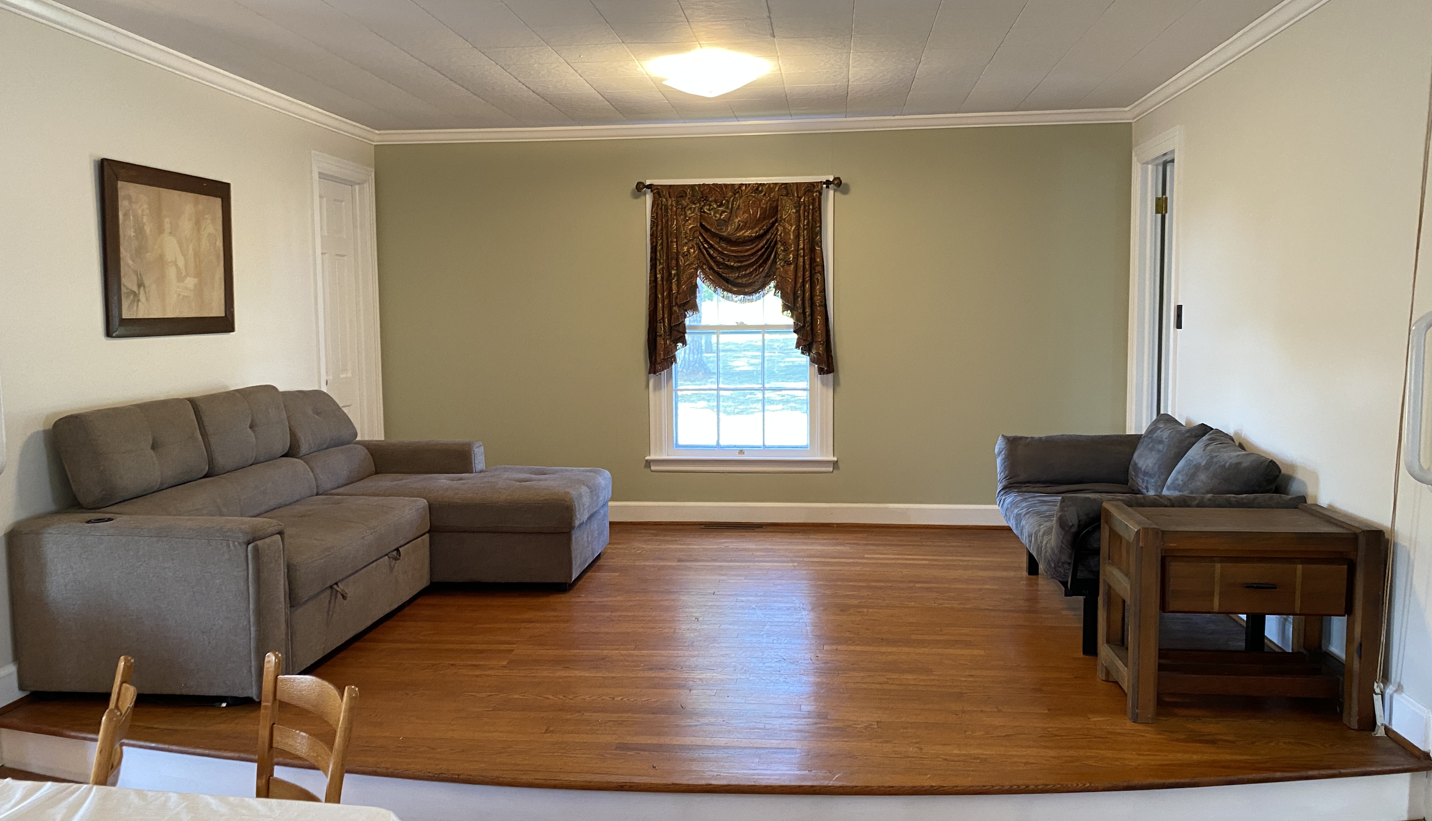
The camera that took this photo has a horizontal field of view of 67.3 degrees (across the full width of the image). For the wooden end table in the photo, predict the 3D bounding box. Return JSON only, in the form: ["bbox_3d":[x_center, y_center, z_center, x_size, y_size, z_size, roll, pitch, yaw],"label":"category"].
[{"bbox_3d":[1.617,0.628,3.419,0.700,0.587,0.480,0,5,6],"label":"wooden end table"}]

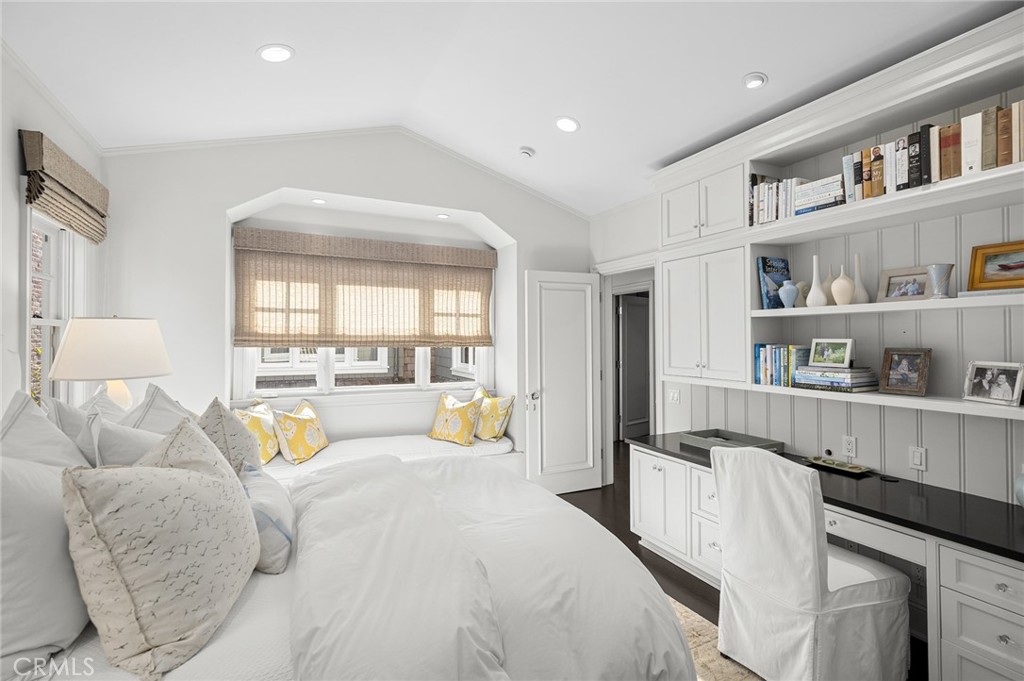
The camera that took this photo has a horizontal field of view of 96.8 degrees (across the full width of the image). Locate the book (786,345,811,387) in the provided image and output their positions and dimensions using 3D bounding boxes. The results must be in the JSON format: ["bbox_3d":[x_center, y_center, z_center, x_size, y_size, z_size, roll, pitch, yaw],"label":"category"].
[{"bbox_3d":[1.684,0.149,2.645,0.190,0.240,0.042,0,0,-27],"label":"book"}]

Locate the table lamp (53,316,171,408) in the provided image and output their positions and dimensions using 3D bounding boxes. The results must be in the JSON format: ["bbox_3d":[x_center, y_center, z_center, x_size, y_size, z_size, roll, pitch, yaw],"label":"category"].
[{"bbox_3d":[-1.940,0.259,2.200,0.448,0.760,0.448,0,0,-26],"label":"table lamp"}]

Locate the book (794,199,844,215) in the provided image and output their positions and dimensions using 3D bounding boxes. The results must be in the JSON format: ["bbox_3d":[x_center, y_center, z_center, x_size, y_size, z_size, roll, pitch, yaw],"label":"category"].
[{"bbox_3d":[1.709,-0.704,2.450,0.170,0.027,0.255,0,0,-26],"label":"book"}]

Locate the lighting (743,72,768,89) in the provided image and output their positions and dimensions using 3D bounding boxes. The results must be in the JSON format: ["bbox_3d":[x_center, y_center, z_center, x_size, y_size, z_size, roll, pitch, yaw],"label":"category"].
[{"bbox_3d":[1.289,-1.381,2.404,0.130,0.040,0.130,17,-7,-25],"label":"lighting"}]

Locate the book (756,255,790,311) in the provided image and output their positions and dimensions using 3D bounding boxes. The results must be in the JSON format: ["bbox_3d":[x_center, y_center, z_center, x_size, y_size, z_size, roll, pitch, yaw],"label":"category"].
[{"bbox_3d":[1.602,-0.341,2.760,0.240,0.315,0.038,0,-7,-26],"label":"book"}]

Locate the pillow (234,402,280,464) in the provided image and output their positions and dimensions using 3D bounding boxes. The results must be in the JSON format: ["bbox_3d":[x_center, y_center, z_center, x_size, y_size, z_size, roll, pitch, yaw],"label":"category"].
[{"bbox_3d":[-1.938,0.700,3.505,0.160,0.450,0.450,-21,4,-9],"label":"pillow"}]

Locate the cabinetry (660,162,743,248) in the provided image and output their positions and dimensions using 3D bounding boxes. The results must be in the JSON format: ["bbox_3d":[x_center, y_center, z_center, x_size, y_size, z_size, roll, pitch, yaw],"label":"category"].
[{"bbox_3d":[1.442,-0.912,3.220,0.320,0.410,0.690,0,0,-27],"label":"cabinetry"}]

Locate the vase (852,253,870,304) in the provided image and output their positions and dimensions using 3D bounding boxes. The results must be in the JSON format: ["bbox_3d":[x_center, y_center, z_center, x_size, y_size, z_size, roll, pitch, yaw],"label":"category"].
[{"bbox_3d":[1.874,-0.331,2.462,0.100,0.285,0.100,0,0,-27],"label":"vase"}]

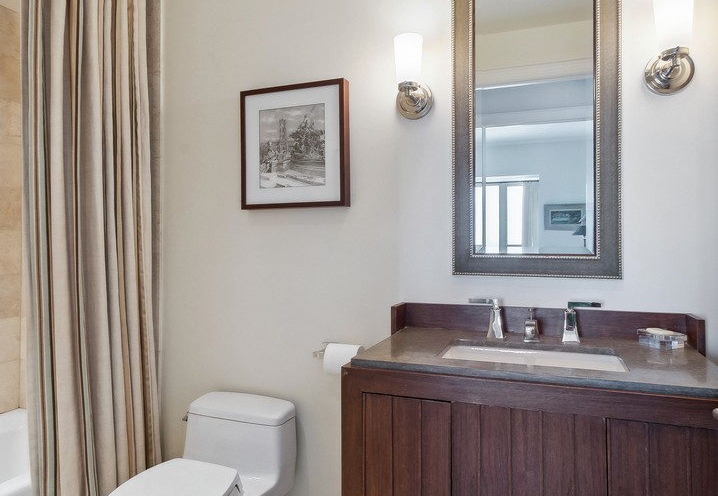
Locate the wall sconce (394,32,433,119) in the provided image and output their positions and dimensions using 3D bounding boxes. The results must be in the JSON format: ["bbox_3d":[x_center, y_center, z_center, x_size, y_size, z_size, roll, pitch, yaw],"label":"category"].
[{"bbox_3d":[0.174,-0.573,1.695,0.122,0.258,0.140,0,-1,21],"label":"wall sconce"}]

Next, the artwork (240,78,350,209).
[{"bbox_3d":[-0.244,-0.373,1.901,0.427,0.454,0.045,0,-1,21],"label":"artwork"}]

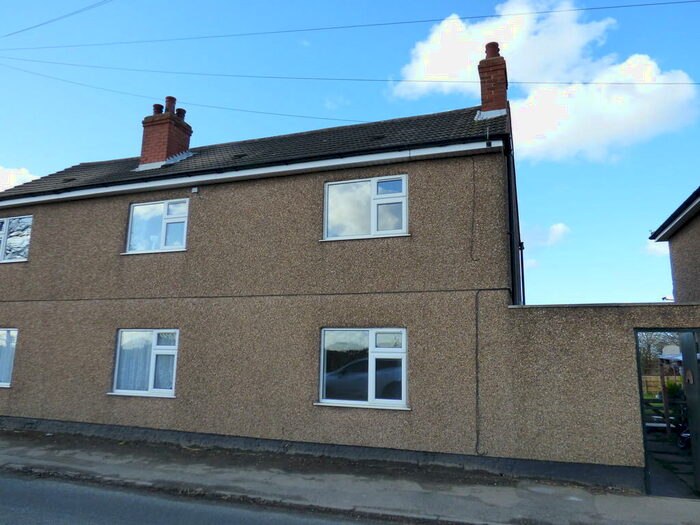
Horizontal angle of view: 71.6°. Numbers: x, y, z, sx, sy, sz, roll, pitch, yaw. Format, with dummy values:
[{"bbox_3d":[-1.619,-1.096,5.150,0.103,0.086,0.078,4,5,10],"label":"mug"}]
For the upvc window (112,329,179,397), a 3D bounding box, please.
[{"bbox_3d":[-3.806,1.855,9.064,1.432,1.215,0.100,-3,-10,19],"label":"upvc window"}]

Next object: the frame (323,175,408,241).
[{"bbox_3d":[0.257,-0.903,8.130,1.477,1.012,0.100,-3,-10,19],"label":"frame"}]

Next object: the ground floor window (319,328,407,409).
[{"bbox_3d":[0.207,1.663,7.706,1.440,1.219,0.100,-3,-10,19],"label":"ground floor window"}]

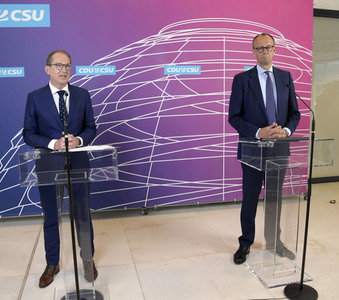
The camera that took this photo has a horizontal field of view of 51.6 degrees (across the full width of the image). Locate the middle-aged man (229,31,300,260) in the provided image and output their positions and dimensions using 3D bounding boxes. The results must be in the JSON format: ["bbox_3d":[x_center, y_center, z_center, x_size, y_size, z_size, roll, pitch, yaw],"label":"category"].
[{"bbox_3d":[0.826,0.003,3.021,0.600,1.950,0.460,-3,9,-10],"label":"middle-aged man"}]

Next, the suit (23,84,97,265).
[{"bbox_3d":[-0.811,0.217,2.707,0.560,1.420,0.380,-4,10,-17],"label":"suit"}]

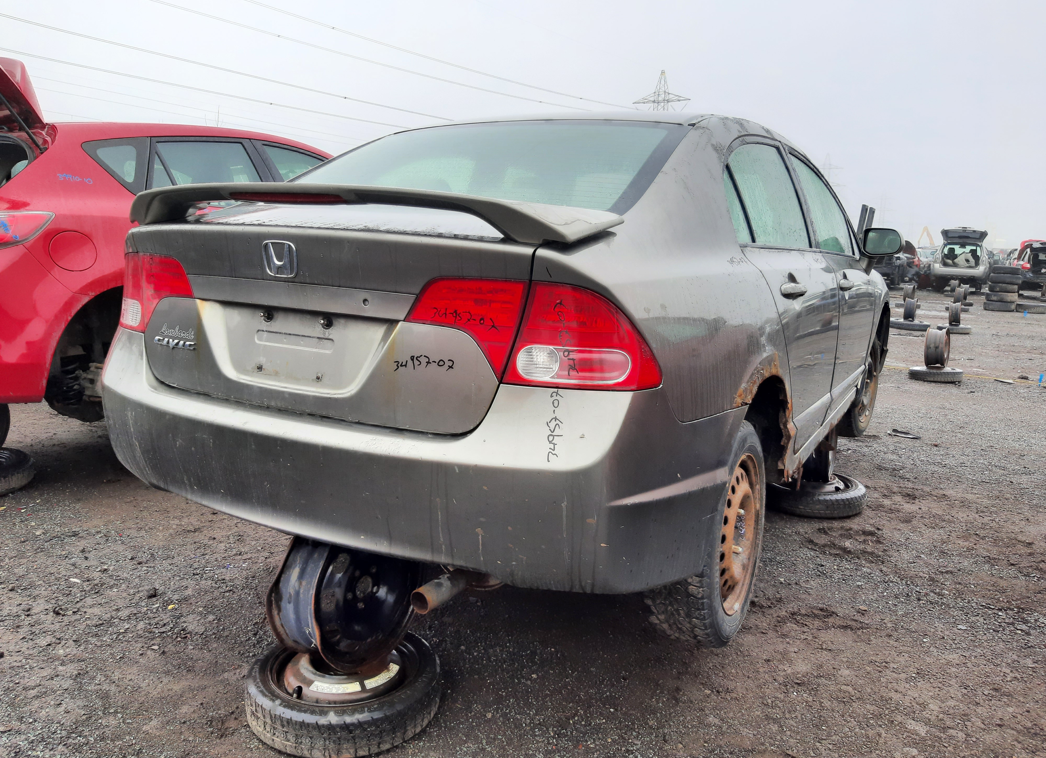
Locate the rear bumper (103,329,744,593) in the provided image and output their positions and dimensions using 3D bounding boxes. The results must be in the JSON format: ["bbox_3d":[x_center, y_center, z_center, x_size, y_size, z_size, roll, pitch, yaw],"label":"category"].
[{"bbox_3d":[-0.404,0.116,1.971,1.740,0.419,0.690,8,12,29],"label":"rear bumper"}]

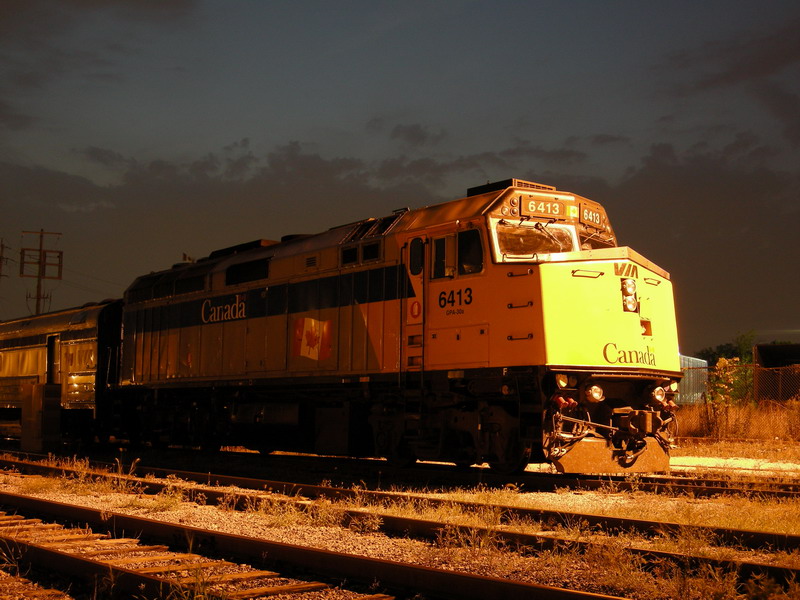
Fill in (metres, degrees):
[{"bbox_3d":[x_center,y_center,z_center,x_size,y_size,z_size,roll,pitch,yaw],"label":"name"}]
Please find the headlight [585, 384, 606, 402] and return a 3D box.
[{"bbox_3d":[2.896,1.386,16.601,0.240,0.240,0.160,5,-8,-37],"label":"headlight"}]

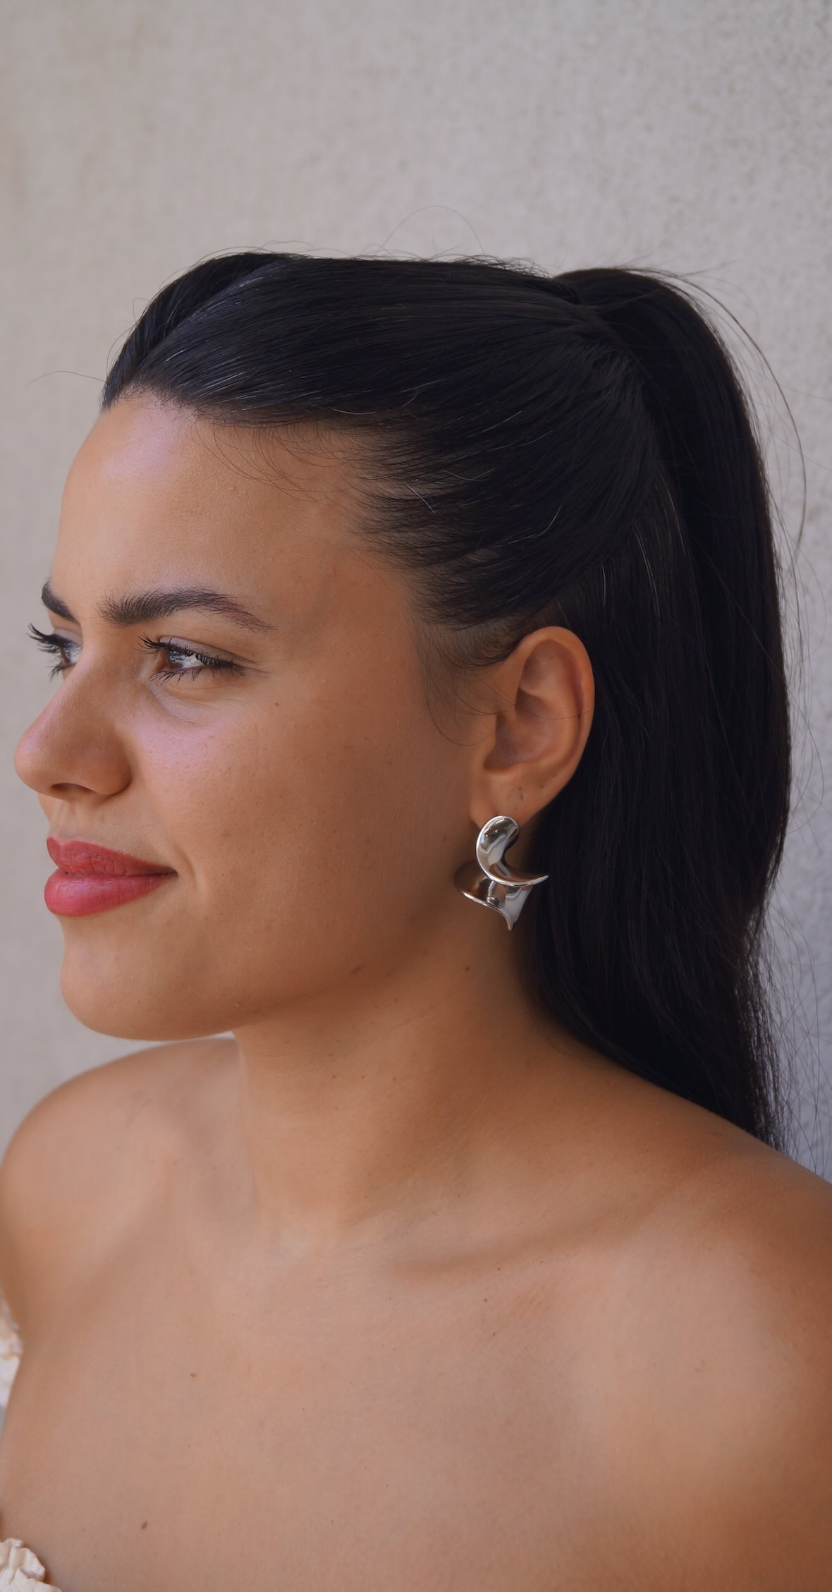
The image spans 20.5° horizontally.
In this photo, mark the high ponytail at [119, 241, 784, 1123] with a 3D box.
[{"bbox_3d":[0.010,-0.012,0.745,0.235,0.315,0.165,0,0,-31],"label":"high ponytail"}]

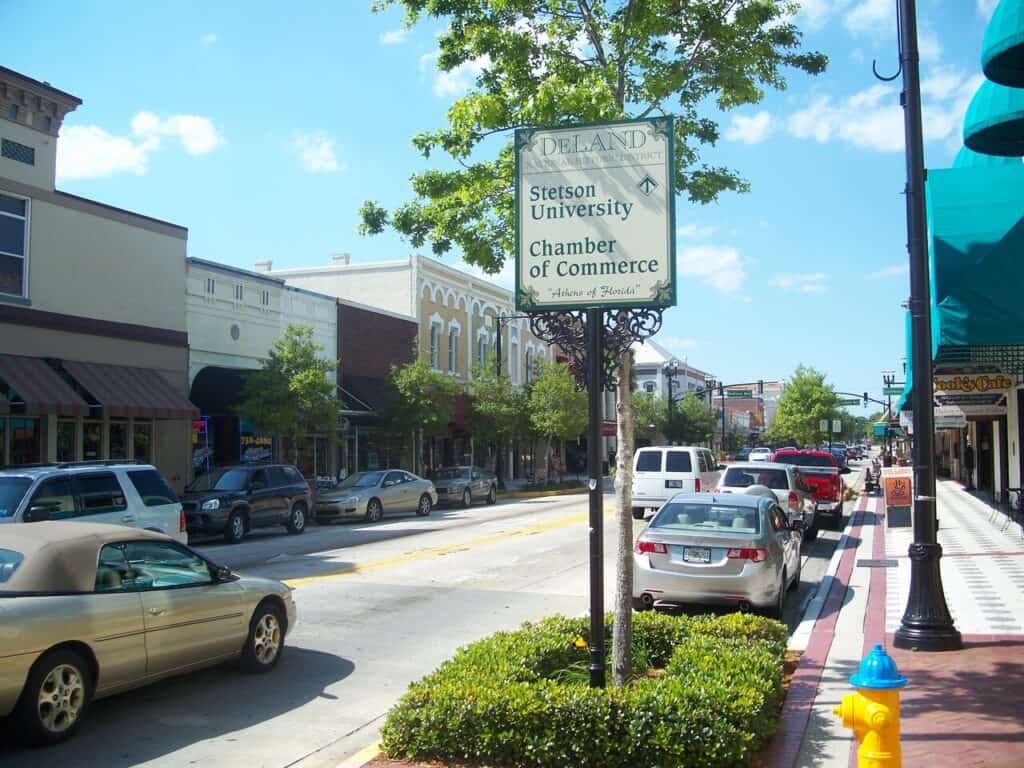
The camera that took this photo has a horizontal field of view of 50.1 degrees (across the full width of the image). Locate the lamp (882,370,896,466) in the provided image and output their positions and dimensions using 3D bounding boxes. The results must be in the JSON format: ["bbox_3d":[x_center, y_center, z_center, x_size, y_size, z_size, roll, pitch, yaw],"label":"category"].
[{"bbox_3d":[34.464,3.025,99.774,1.300,8.529,1.300,-1,-3,19],"label":"lamp"}]

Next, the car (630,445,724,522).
[{"bbox_3d":[4.926,2.881,31.618,1.970,1.930,4.850,-1,-3,19],"label":"car"}]

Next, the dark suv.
[{"bbox_3d":[-6.447,2.756,25.675,1.830,1.700,4.500,-1,-3,20],"label":"dark suv"}]

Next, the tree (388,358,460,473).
[{"bbox_3d":[-3.188,1.654,39.338,2.700,5.127,2.700,0,-3,0],"label":"tree"}]

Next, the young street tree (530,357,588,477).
[{"bbox_3d":[2.070,1.850,50.457,2.800,5.852,2.800,0,-3,0],"label":"young street tree"}]

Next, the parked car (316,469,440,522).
[{"bbox_3d":[-4.059,3.270,32.896,1.820,1.420,4.870,-2,-3,23],"label":"parked car"}]

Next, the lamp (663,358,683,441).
[{"bbox_3d":[12.737,2.387,86.774,1.350,8.522,1.350,-1,-3,19],"label":"lamp"}]

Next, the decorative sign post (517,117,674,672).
[{"bbox_3d":[0.635,0.210,7.986,1.218,4.282,0.140,-1,-3,19],"label":"decorative sign post"}]

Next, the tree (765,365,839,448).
[{"bbox_3d":[10.141,1.648,38.176,2.650,4.667,2.650,-1,-3,19],"label":"tree"}]

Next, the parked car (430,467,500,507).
[{"bbox_3d":[-1.987,3.588,39.367,1.800,1.450,4.650,-2,-3,19],"label":"parked car"}]

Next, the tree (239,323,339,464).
[{"bbox_3d":[-6.493,1.013,31.854,2.950,5.514,2.950,-1,-3,19],"label":"tree"}]

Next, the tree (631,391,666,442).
[{"bbox_3d":[8.770,3.133,71.145,2.900,5.415,2.900,-1,-3,19],"label":"tree"}]

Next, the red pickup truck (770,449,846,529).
[{"bbox_3d":[8.318,2.858,31.086,2.000,1.870,5.650,-1,-3,18],"label":"red pickup truck"}]

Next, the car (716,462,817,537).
[{"bbox_3d":[5.653,2.570,24.169,1.810,1.700,4.550,-1,-3,19],"label":"car"}]

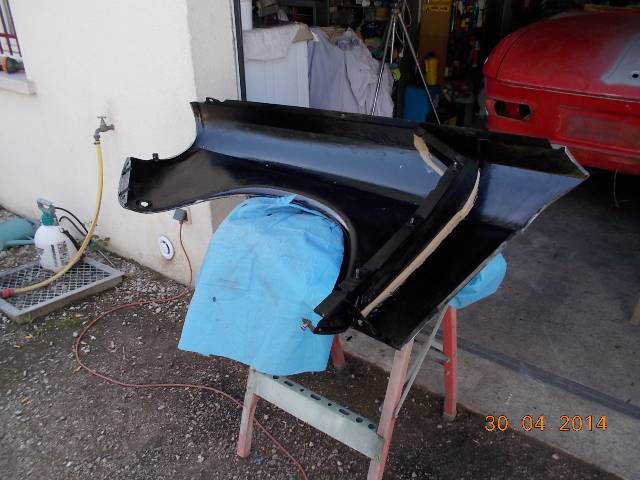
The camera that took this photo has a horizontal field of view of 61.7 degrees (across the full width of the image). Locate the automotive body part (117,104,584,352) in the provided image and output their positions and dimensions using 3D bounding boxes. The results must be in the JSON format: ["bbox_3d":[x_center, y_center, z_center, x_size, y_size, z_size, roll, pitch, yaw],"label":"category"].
[{"bbox_3d":[-0.060,-0.130,1.416,1.297,0.268,0.620,17,41,32],"label":"automotive body part"}]

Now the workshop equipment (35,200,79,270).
[{"bbox_3d":[-1.482,-0.048,2.956,0.200,0.405,0.200,-24,35,-38],"label":"workshop equipment"}]

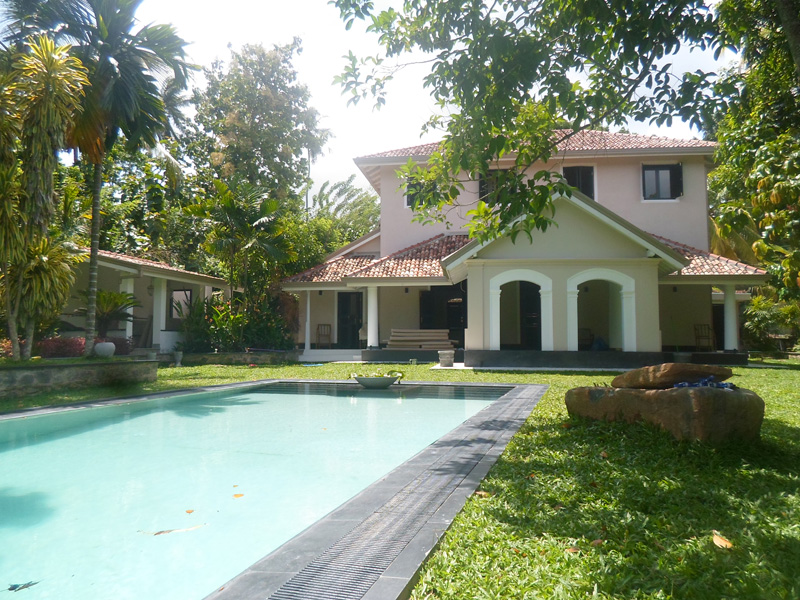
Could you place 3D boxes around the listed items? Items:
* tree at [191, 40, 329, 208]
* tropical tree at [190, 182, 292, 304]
[{"bbox_3d":[-6.860,-5.137,27.519,6.800,14.908,6.400,0,-4,7],"label":"tree"},{"bbox_3d":[-5.043,-1.129,18.026,3.100,5.408,3.000,0,-4,7],"label":"tropical tree"}]

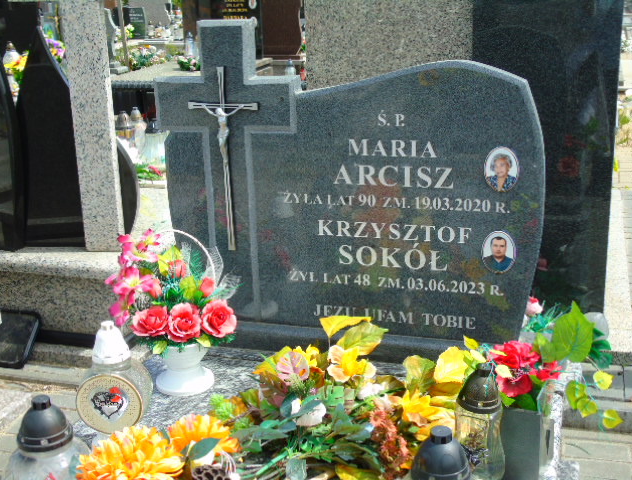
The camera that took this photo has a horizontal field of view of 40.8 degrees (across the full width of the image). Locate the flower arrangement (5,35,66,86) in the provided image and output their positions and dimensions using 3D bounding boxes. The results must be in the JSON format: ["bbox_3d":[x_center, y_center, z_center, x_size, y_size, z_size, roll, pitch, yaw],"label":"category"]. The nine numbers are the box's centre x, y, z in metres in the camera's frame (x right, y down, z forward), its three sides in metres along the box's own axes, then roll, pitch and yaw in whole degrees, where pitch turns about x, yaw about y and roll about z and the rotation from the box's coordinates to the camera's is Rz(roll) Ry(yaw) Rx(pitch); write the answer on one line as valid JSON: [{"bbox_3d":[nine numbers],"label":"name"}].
[{"bbox_3d":[-2.184,-1.393,6.600,0.430,0.340,0.300,-2,15,0],"label":"flower arrangement"}]

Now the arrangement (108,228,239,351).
[{"bbox_3d":[-0.343,0.123,2.031,0.295,0.275,0.210,-1,15,3],"label":"arrangement"}]

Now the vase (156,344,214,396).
[{"bbox_3d":[-0.321,0.293,2.067,0.138,0.105,0.138,-2,15,0],"label":"vase"}]

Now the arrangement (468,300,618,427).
[{"bbox_3d":[0.428,0.231,1.600,0.275,0.215,0.200,3,16,17],"label":"arrangement"}]

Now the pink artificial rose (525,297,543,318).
[{"bbox_3d":[0.566,0.176,2.220,0.050,0.056,0.050,-2,15,0],"label":"pink artificial rose"}]

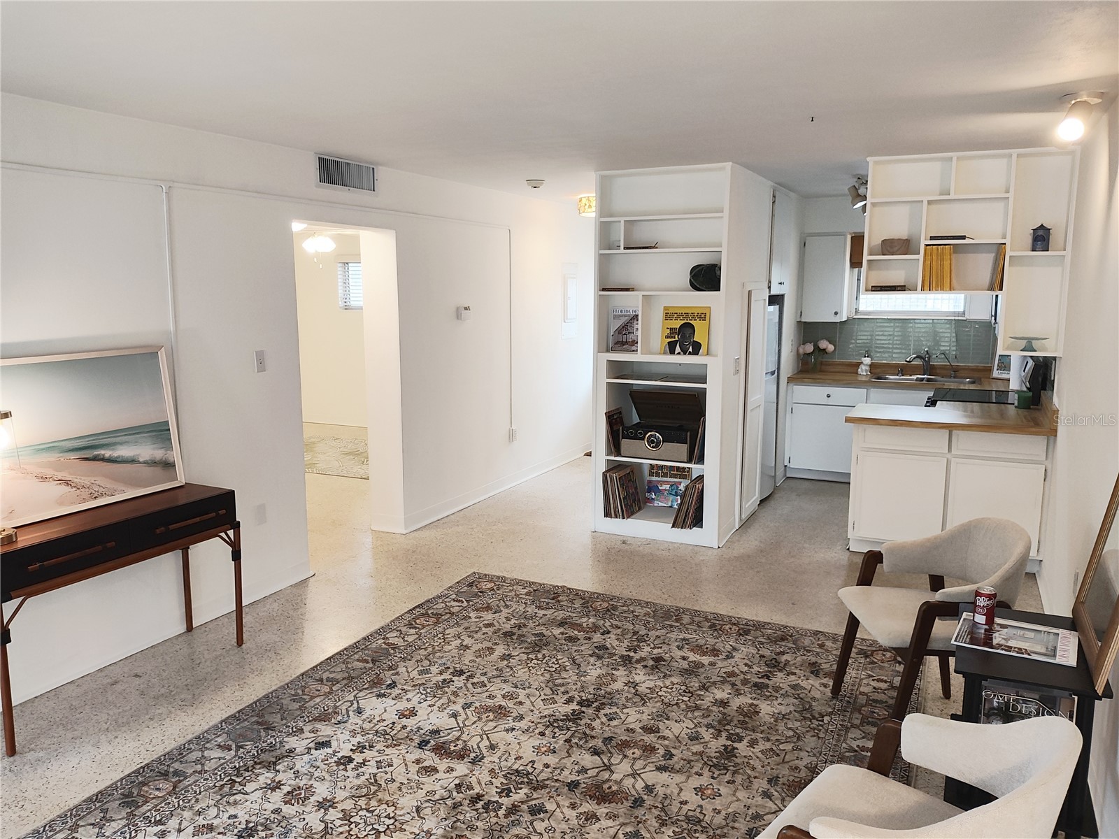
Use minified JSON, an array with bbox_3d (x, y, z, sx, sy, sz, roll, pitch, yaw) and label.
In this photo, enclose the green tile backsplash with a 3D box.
[{"bbox_3d":[3.052,-0.675,7.129,1.780,0.380,0.020,4,10,26],"label":"green tile backsplash"}]

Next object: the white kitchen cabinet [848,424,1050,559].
[{"bbox_3d":[2.459,0.438,5.155,1.066,0.836,0.574,4,10,27],"label":"white kitchen cabinet"}]

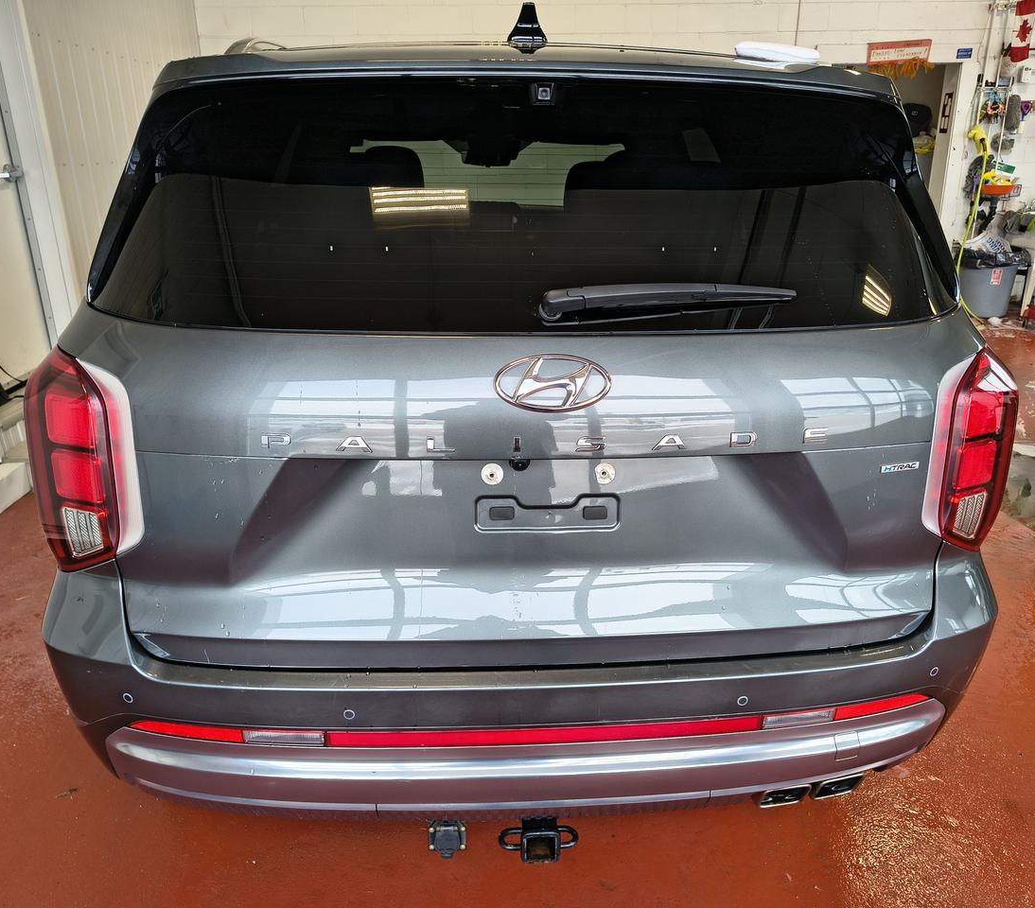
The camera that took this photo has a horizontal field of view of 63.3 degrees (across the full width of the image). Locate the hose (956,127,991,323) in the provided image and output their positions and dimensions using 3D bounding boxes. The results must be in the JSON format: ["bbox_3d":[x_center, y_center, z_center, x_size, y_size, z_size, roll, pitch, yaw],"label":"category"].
[{"bbox_3d":[3.751,-1.884,6.896,0.400,1.520,0.600,-1,20,-2],"label":"hose"}]

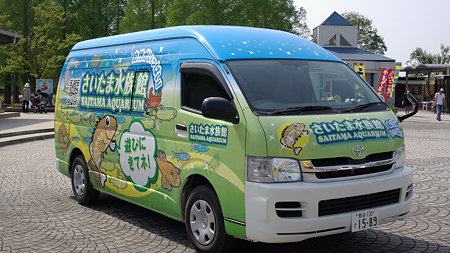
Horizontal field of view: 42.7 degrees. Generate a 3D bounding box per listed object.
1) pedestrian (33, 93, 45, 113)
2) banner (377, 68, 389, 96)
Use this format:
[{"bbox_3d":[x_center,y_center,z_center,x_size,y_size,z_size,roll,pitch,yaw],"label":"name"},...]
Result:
[{"bbox_3d":[-9.884,-1.219,30.500,0.600,1.050,0.500,-1,4,-17],"label":"pedestrian"},{"bbox_3d":[8.400,-2.226,30.500,0.450,1.750,0.060,12,4,14],"label":"banner"}]

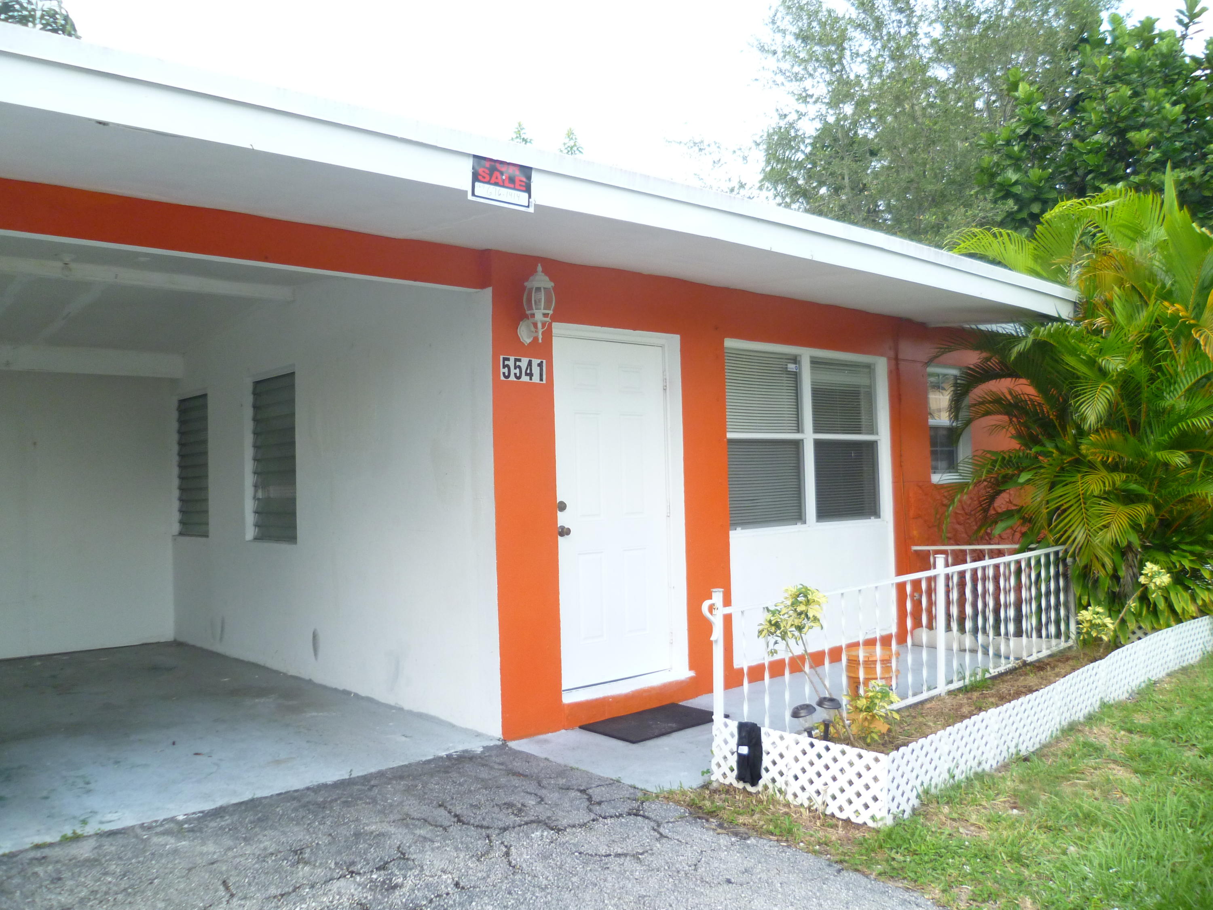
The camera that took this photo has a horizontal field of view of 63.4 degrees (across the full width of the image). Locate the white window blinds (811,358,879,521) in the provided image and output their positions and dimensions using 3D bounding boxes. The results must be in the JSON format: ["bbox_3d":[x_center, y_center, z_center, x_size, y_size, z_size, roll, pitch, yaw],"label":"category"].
[{"bbox_3d":[1.820,-0.108,7.394,0.850,1.220,0.090,0,-2,-42],"label":"white window blinds"}]

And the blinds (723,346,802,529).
[{"bbox_3d":[1.094,-0.118,6.735,0.870,1.240,0.090,0,-2,-42],"label":"blinds"}]

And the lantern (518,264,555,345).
[{"bbox_3d":[-0.376,-0.799,5.223,0.170,0.420,0.235,0,-2,-42],"label":"lantern"}]

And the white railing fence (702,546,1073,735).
[{"bbox_3d":[1.942,1.027,5.891,4.050,0.850,0.120,0,-2,-42],"label":"white railing fence"}]

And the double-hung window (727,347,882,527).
[{"bbox_3d":[1.457,-0.118,7.065,1.880,1.260,0.100,0,-2,-42],"label":"double-hung window"}]

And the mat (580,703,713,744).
[{"bbox_3d":[0.270,1.470,5.415,0.765,0.015,0.455,0,-2,-42],"label":"mat"}]

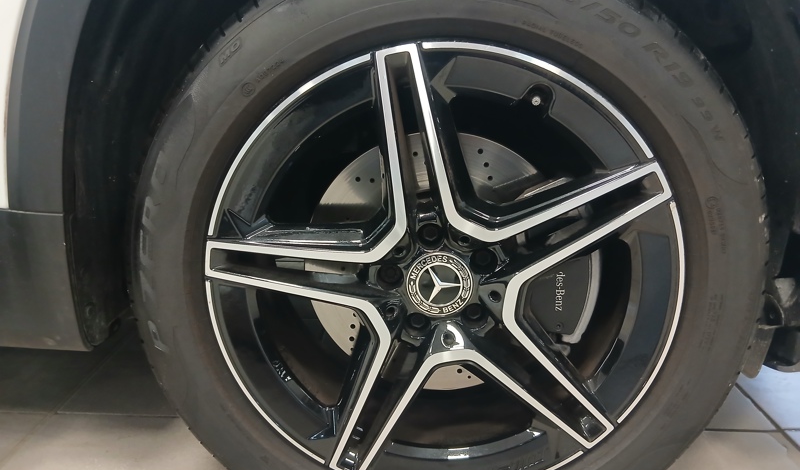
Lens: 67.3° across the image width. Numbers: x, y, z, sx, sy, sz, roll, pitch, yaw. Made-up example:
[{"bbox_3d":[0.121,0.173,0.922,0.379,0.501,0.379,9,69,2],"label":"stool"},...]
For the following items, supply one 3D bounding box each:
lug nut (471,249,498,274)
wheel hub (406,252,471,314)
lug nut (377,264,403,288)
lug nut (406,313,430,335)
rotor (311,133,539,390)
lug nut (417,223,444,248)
[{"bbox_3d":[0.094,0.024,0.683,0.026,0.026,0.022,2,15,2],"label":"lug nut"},{"bbox_3d":[0.045,0.053,0.686,0.075,0.075,0.025,2,15,2],"label":"wheel hub"},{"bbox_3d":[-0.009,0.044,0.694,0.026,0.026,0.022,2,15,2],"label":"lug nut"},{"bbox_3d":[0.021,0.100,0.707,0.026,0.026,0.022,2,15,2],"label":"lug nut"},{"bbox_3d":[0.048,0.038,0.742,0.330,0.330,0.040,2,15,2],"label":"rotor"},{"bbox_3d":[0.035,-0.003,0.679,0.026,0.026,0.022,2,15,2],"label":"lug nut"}]

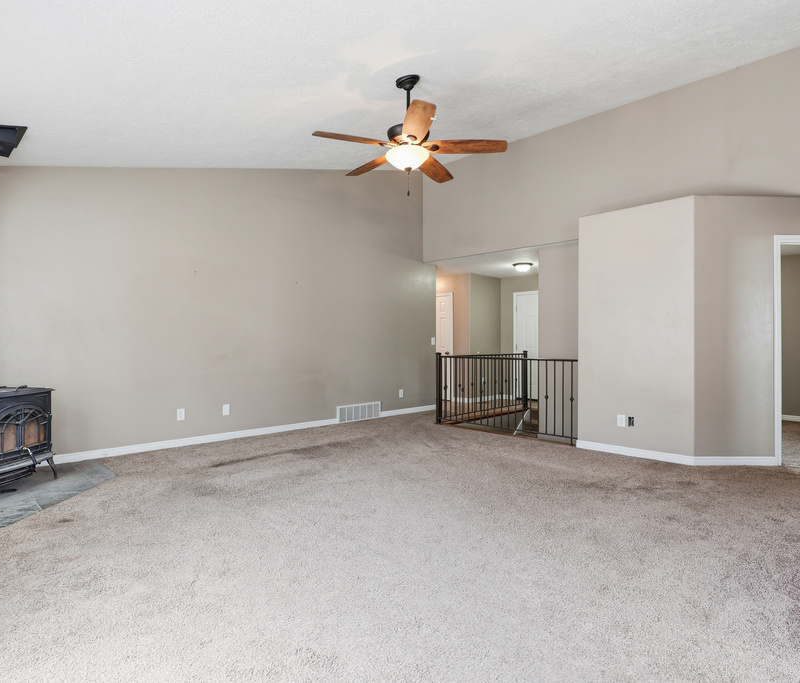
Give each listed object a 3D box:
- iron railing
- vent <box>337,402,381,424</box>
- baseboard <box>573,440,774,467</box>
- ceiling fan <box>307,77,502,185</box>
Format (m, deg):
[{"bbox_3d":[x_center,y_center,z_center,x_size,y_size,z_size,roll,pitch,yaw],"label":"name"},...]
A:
[{"bbox_3d":[1.976,0.647,6.396,1.930,0.975,2.320,0,0,43],"label":"iron railing"},{"bbox_3d":[-0.572,1.018,6.530,0.785,0.236,0.025,0,0,-42],"label":"vent"},{"bbox_3d":[2.579,1.091,4.366,1.710,0.083,0.325,0,0,25],"label":"baseboard"},{"bbox_3d":[0.066,-1.655,3.470,1.400,0.740,1.400,0,0,0],"label":"ceiling fan"}]

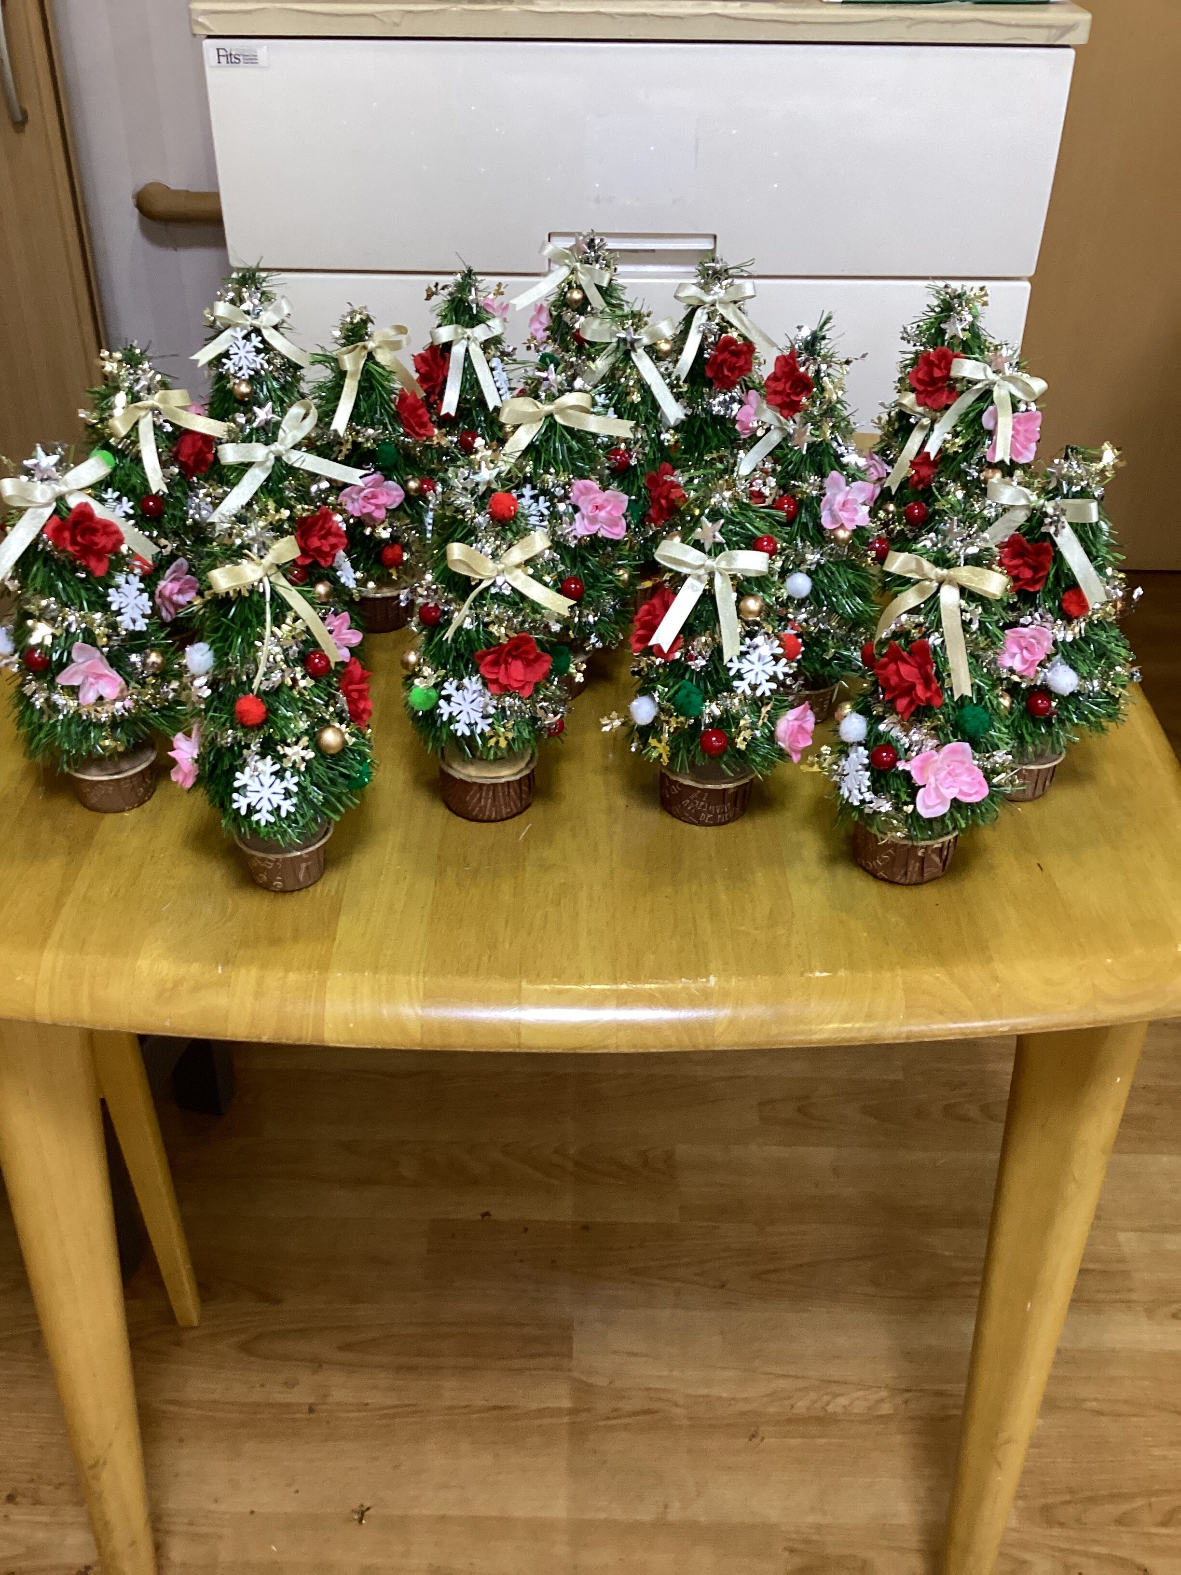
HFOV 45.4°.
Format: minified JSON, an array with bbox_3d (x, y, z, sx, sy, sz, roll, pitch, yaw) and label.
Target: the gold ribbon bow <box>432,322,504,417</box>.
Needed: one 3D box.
[{"bbox_3d":[-0.085,-0.290,0.975,0.050,0.063,0.023,-2,23,-4],"label":"gold ribbon bow"}]

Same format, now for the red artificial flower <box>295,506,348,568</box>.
[{"bbox_3d":[-0.156,-0.145,0.815,0.032,0.035,0.019,-12,20,-19],"label":"red artificial flower"}]

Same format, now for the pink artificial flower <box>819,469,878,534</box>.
[{"bbox_3d":[0.146,-0.163,0.800,0.034,0.035,0.019,-7,19,-12],"label":"pink artificial flower"}]

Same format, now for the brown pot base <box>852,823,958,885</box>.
[{"bbox_3d":[0.171,0.027,0.758,0.055,0.033,0.055,1,33,0],"label":"brown pot base"}]

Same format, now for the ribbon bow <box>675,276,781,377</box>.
[{"bbox_3d":[0.102,-0.345,1.062,0.080,0.076,0.030,2,21,2],"label":"ribbon bow"}]

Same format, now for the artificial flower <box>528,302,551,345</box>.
[{"bbox_3d":[-0.042,-0.386,1.171,0.019,0.036,0.034,5,33,-9],"label":"artificial flower"}]

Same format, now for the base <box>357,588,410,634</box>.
[{"bbox_3d":[-0.153,-0.135,1.021,0.053,0.028,0.053,1,34,-1],"label":"base"}]

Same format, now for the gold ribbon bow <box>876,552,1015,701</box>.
[{"bbox_3d":[0.171,-0.079,0.685,0.066,0.075,0.024,1,24,-1],"label":"gold ribbon bow"}]

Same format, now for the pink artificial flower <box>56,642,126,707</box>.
[{"bbox_3d":[-0.268,-0.061,0.754,0.038,0.036,0.019,7,9,9],"label":"pink artificial flower"}]

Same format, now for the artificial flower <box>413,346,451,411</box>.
[{"bbox_3d":[-0.119,-0.307,1.058,0.022,0.045,0.040,-13,34,-39],"label":"artificial flower"}]

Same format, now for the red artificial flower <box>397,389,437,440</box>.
[{"bbox_3d":[-0.113,-0.242,0.918,0.020,0.037,0.038,-13,19,39],"label":"red artificial flower"}]

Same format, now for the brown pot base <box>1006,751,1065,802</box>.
[{"bbox_3d":[0.258,-0.015,0.854,0.053,0.028,0.053,1,34,-1],"label":"brown pot base"}]

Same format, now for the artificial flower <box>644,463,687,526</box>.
[{"bbox_3d":[0.050,-0.195,0.942,0.037,0.045,0.023,-18,28,-27],"label":"artificial flower"}]

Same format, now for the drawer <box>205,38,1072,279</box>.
[{"bbox_3d":[0.039,-0.653,1.402,0.735,0.185,0.390,0,33,-1],"label":"drawer"}]

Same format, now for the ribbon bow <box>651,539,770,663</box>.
[{"bbox_3d":[0.060,-0.095,0.711,0.060,0.061,0.022,4,21,4],"label":"ribbon bow"}]

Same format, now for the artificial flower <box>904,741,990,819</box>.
[{"bbox_3d":[0.172,-0.004,0.680,0.042,0.041,0.022,0,15,-2],"label":"artificial flower"}]

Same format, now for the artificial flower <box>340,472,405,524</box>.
[{"bbox_3d":[-0.144,-0.190,0.925,0.043,0.037,0.024,1,18,0],"label":"artificial flower"}]

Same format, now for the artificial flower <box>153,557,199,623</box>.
[{"bbox_3d":[-0.218,-0.104,0.742,0.020,0.034,0.034,1,31,18],"label":"artificial flower"}]

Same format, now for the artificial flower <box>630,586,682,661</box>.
[{"bbox_3d":[0.033,-0.083,0.710,0.018,0.036,0.034,-11,33,-39],"label":"artificial flower"}]

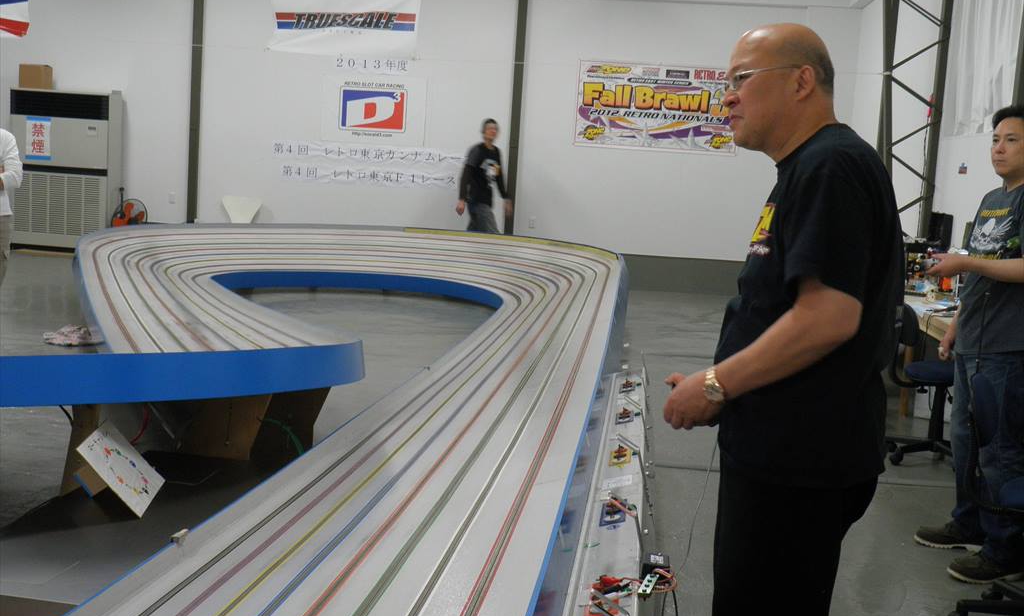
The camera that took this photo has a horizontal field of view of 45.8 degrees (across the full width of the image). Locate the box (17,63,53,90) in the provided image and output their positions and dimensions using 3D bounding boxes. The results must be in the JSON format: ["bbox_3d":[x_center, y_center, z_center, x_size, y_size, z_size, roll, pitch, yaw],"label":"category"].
[{"bbox_3d":[-5.530,-2.674,14.118,0.276,0.276,0.275,4,7,5],"label":"box"}]

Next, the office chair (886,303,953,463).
[{"bbox_3d":[2.211,0.371,6.170,0.570,0.810,0.570,4,7,0],"label":"office chair"}]

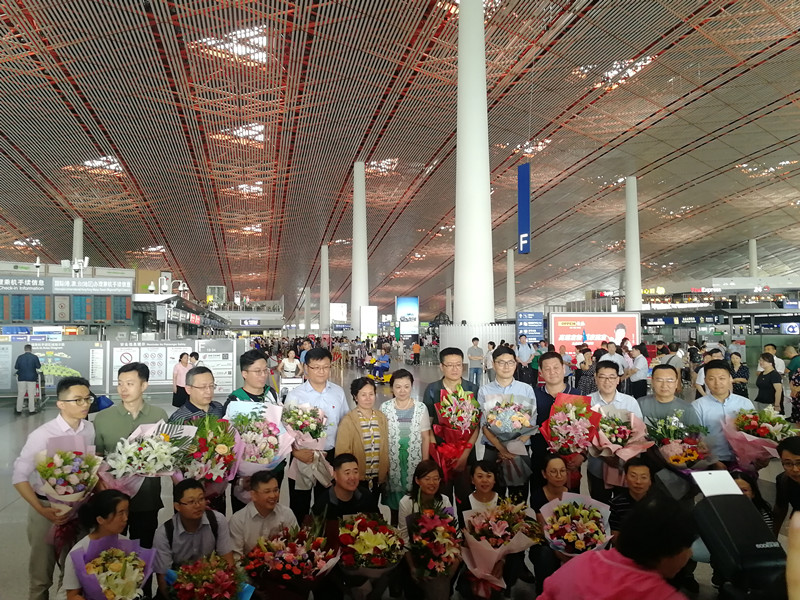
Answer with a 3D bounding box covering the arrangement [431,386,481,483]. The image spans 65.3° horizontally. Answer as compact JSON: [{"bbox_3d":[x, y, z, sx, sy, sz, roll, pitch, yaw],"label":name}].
[{"bbox_3d":[0.395,0.948,4.400,0.330,0.670,0.260,7,1,3],"label":"arrangement"}]

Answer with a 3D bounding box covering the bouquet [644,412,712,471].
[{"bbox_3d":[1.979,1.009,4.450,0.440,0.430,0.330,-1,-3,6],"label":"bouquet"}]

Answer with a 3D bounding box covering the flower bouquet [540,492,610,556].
[{"bbox_3d":[1.027,1.319,3.650,0.380,0.300,0.280,-1,-3,9],"label":"flower bouquet"}]

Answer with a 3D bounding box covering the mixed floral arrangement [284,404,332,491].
[{"bbox_3d":[-0.616,0.993,4.200,0.320,0.550,0.270,-7,4,-3],"label":"mixed floral arrangement"}]

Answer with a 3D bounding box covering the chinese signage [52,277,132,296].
[{"bbox_3d":[-11.081,-0.487,22.500,2.650,0.580,0.150,0,-3,-14],"label":"chinese signage"}]

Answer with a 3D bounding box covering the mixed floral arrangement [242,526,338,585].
[{"bbox_3d":[-0.600,1.400,3.420,0.500,0.260,0.350,0,-3,-9],"label":"mixed floral arrangement"}]

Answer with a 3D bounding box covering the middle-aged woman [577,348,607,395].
[{"bbox_3d":[4.134,1.854,13.400,0.500,1.610,0.400,-2,-3,23],"label":"middle-aged woman"}]

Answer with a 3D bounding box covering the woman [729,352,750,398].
[{"bbox_3d":[5.650,1.642,10.400,0.460,1.580,0.330,-3,-4,40],"label":"woman"}]

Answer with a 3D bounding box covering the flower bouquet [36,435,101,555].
[{"bbox_3d":[-1.636,0.960,3.080,0.310,0.530,0.270,1,6,-16],"label":"flower bouquet"}]

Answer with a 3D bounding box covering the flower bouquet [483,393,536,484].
[{"bbox_3d":[0.806,1.024,4.550,0.400,0.660,0.310,-1,-3,6],"label":"flower bouquet"}]

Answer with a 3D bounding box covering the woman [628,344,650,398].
[{"bbox_3d":[5.066,1.805,13.200,0.460,1.670,0.480,0,-3,-3],"label":"woman"}]

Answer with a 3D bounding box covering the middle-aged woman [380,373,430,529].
[{"bbox_3d":[0.040,1.338,4.657,0.410,1.640,0.280,0,-3,0],"label":"middle-aged woman"}]

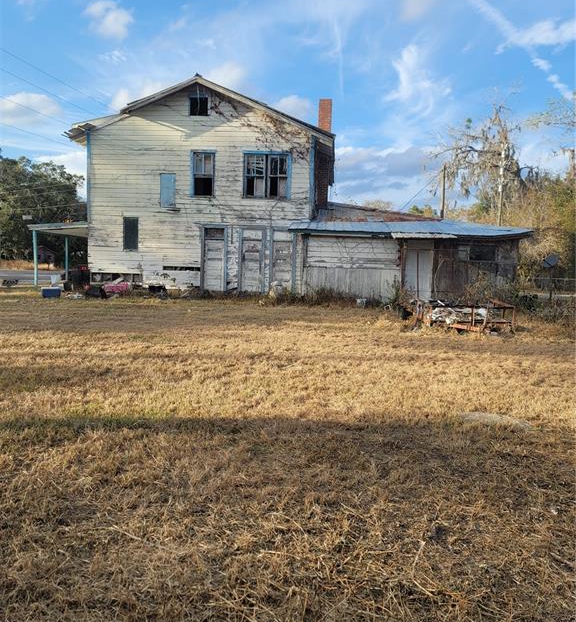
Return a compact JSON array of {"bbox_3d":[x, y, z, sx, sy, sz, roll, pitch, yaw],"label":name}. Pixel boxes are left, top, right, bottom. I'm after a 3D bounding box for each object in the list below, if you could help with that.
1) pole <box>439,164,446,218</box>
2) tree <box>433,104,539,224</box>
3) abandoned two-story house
[{"bbox_3d":[9.771,-5.356,35.367,0.270,7.938,0.270,2,5,5],"label":"pole"},{"bbox_3d":[16.155,-9.530,45.678,8.599,14.675,8.169,2,5,5],"label":"tree"},{"bbox_3d":[-0.233,-5.164,26.715,19.342,8.301,11.800,2,5,5],"label":"abandoned two-story house"}]

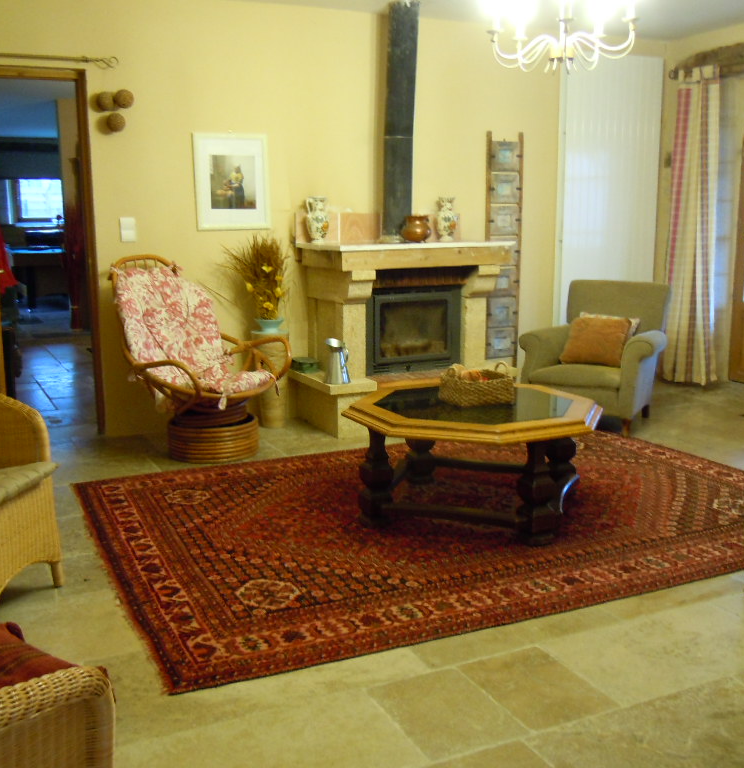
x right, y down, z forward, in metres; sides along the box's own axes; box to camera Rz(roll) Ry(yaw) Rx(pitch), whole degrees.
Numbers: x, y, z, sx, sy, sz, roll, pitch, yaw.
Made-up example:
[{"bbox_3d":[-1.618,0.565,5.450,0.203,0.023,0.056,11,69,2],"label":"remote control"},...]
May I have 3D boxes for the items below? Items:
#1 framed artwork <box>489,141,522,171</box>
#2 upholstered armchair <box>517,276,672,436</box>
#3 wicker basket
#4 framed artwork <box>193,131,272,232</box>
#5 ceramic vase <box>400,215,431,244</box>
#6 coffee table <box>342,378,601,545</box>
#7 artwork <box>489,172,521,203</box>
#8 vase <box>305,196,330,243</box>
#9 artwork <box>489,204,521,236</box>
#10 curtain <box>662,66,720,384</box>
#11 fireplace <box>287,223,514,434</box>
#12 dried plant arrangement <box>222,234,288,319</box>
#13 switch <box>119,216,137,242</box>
[{"bbox_3d":[0.954,-1.620,6.340,0.236,0.215,0.030,-5,10,-24],"label":"framed artwork"},{"bbox_3d":[1.470,-0.200,5.688,0.805,0.880,0.770,6,11,34],"label":"upholstered armchair"},{"bbox_3d":[0.453,-0.001,3.850,0.270,0.167,0.236,-5,10,-24],"label":"wicker basket"},{"bbox_3d":[-0.857,-1.239,5.432,0.471,0.579,0.025,-6,12,-26],"label":"framed artwork"},{"bbox_3d":[0.281,-0.984,5.649,0.205,0.172,0.205,0,9,0],"label":"ceramic vase"},{"bbox_3d":[0.443,0.314,3.850,1.046,0.460,1.046,-5,10,-24],"label":"coffee table"},{"bbox_3d":[0.951,-1.394,6.321,0.250,0.219,0.025,-6,12,-26],"label":"artwork"},{"bbox_3d":[-0.338,-1.026,5.536,0.147,0.296,0.130,-6,12,-26],"label":"vase"},{"bbox_3d":[0.952,-1.174,6.364,0.256,0.222,0.025,-6,12,-26],"label":"artwork"},{"bbox_3d":[2.400,-1.169,6.666,0.115,2.311,0.517,-5,10,-24],"label":"curtain"},{"bbox_3d":[0.226,-0.342,5.814,1.380,1.138,0.759,-5,10,-24],"label":"fireplace"},{"bbox_3d":[-0.712,-0.614,5.446,0.414,0.598,0.391,-5,10,-24],"label":"dried plant arrangement"},{"bbox_3d":[-1.432,-0.904,5.208,0.091,0.144,0.015,-6,12,-26],"label":"switch"}]

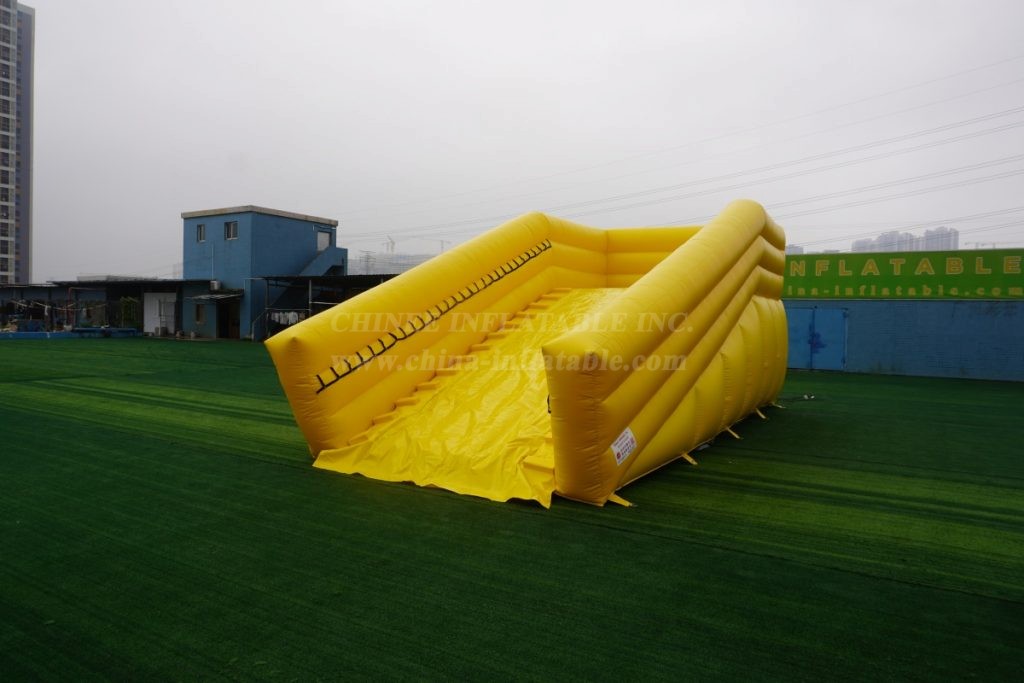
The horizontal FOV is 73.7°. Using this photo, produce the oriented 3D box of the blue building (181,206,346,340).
[{"bbox_3d":[-15.215,-3.934,42.170,7.370,7.497,6.390,2,2,32],"label":"blue building"}]

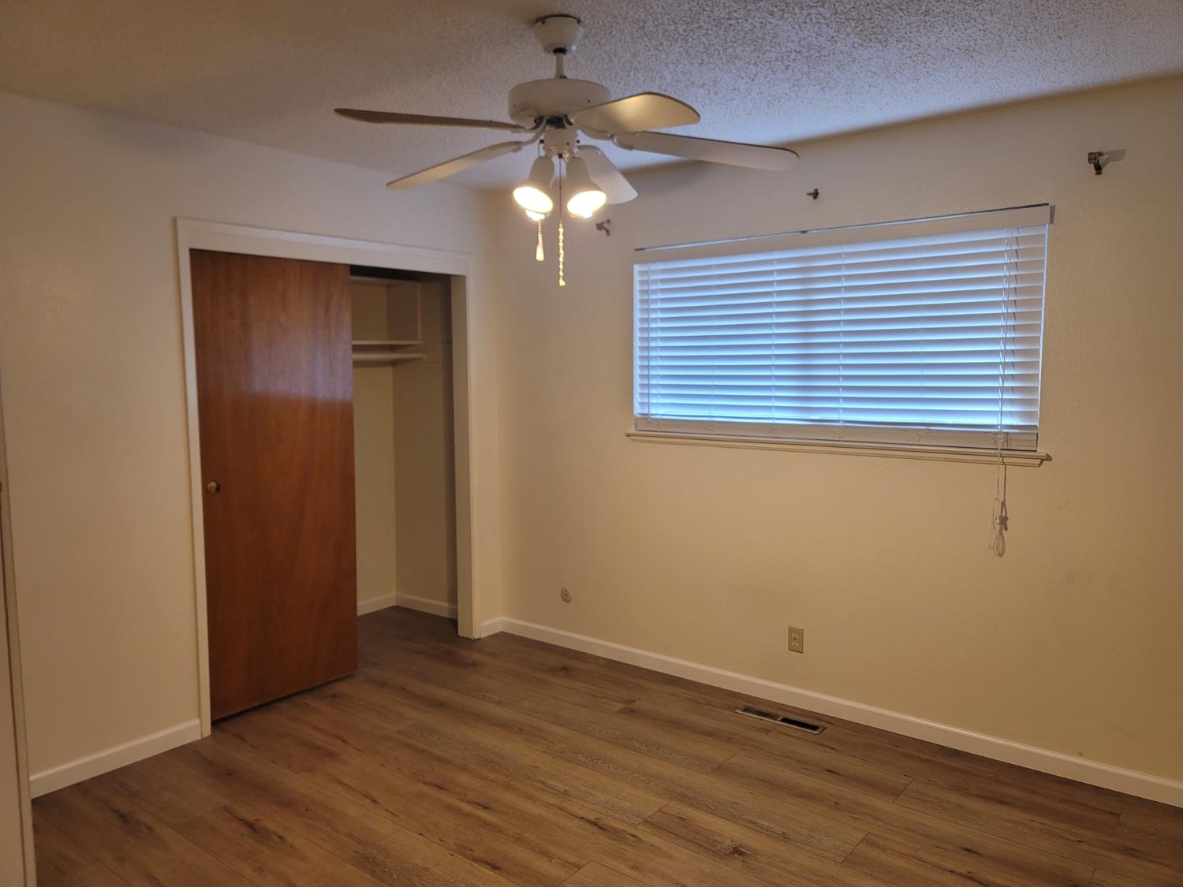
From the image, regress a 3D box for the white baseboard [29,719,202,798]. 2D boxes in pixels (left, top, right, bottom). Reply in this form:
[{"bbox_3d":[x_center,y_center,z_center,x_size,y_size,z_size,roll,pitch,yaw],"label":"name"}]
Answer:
[{"bbox_3d":[-1.829,1.208,3.278,0.014,0.083,0.672,4,7,38],"label":"white baseboard"}]

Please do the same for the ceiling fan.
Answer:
[{"bbox_3d":[-0.119,-0.885,2.351,1.260,0.540,1.270,4,7,38],"label":"ceiling fan"}]

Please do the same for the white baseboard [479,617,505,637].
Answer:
[{"bbox_3d":[-0.582,1.053,4.879,0.014,0.083,0.164,4,7,38],"label":"white baseboard"}]

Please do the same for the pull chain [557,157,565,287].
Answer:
[{"bbox_3d":[-0.083,-0.603,2.323,0.020,0.347,0.020,0,5,0],"label":"pull chain"}]

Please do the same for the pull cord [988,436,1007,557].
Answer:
[{"bbox_3d":[1.517,0.198,3.198,0.055,0.456,0.030,4,7,38],"label":"pull cord"}]

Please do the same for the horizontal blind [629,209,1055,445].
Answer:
[{"bbox_3d":[0.931,-0.456,3.638,1.788,0.877,0.065,4,7,38],"label":"horizontal blind"}]

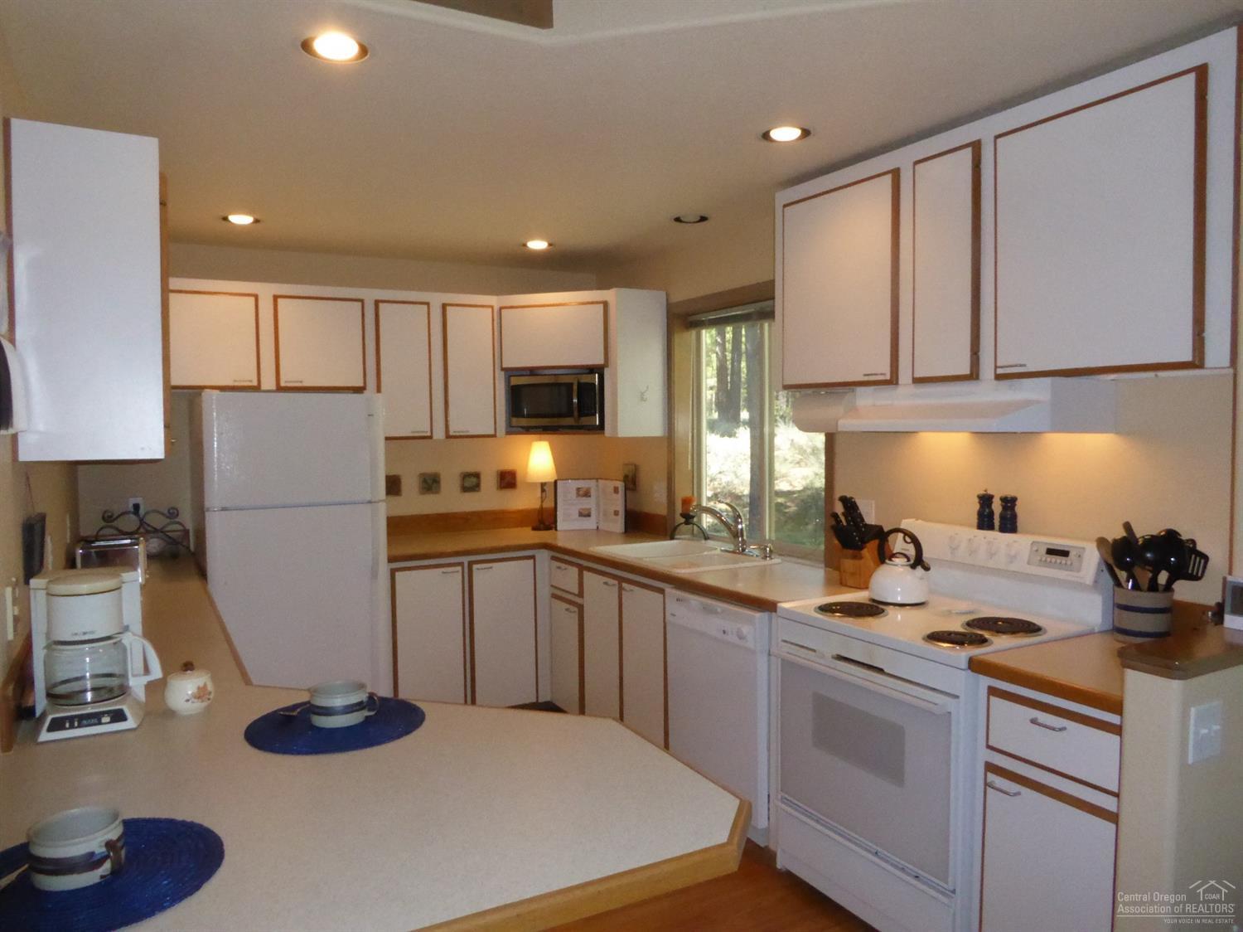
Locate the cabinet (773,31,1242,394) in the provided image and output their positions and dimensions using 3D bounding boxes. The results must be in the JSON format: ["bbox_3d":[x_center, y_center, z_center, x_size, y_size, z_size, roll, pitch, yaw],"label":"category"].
[{"bbox_3d":[1.118,-0.634,2.697,0.334,0.755,1.581,-2,3,-30],"label":"cabinet"}]

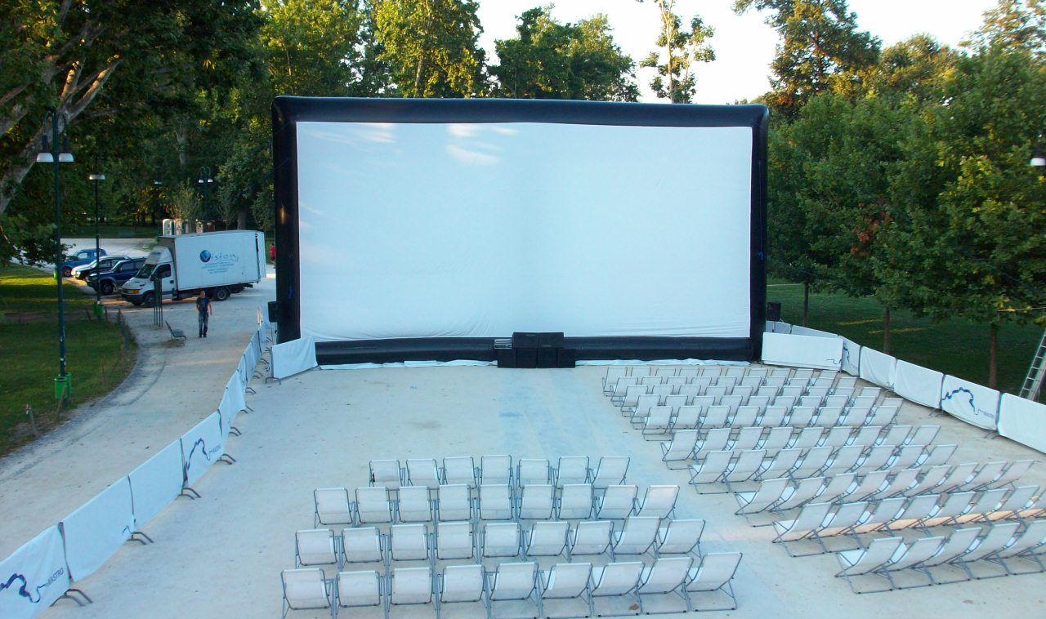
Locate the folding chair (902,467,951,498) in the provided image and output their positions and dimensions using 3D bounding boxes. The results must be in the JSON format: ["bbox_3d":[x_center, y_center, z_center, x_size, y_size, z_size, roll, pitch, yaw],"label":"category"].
[{"bbox_3d":[6.696,2.904,17.094,0.600,0.802,0.874,-2,7,-19],"label":"folding chair"}]

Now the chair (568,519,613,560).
[{"bbox_3d":[0.977,3.272,14.730,0.615,0.819,0.849,0,6,-4],"label":"chair"}]

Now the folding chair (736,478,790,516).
[{"bbox_3d":[3.897,3.070,16.798,0.615,0.819,0.849,-2,6,-17],"label":"folding chair"}]

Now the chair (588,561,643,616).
[{"bbox_3d":[1.215,3.526,13.383,0.621,0.818,0.979,-1,6,-8],"label":"chair"}]

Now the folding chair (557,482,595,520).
[{"bbox_3d":[0.823,3.022,16.004,0.600,0.802,0.874,0,6,-2],"label":"folding chair"}]

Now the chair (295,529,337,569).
[{"bbox_3d":[-2.858,3.305,14.289,0.615,0.819,0.849,-1,6,-8],"label":"chair"}]

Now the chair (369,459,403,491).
[{"bbox_3d":[-2.444,3.018,18.456,0.640,0.875,0.949,0,7,-2],"label":"chair"}]

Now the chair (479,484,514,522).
[{"bbox_3d":[-0.452,3.225,17.050,0.625,0.841,0.890,0,7,-2],"label":"chair"}]

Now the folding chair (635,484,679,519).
[{"bbox_3d":[2.093,3.025,15.976,0.600,0.802,0.874,-1,6,-5],"label":"folding chair"}]

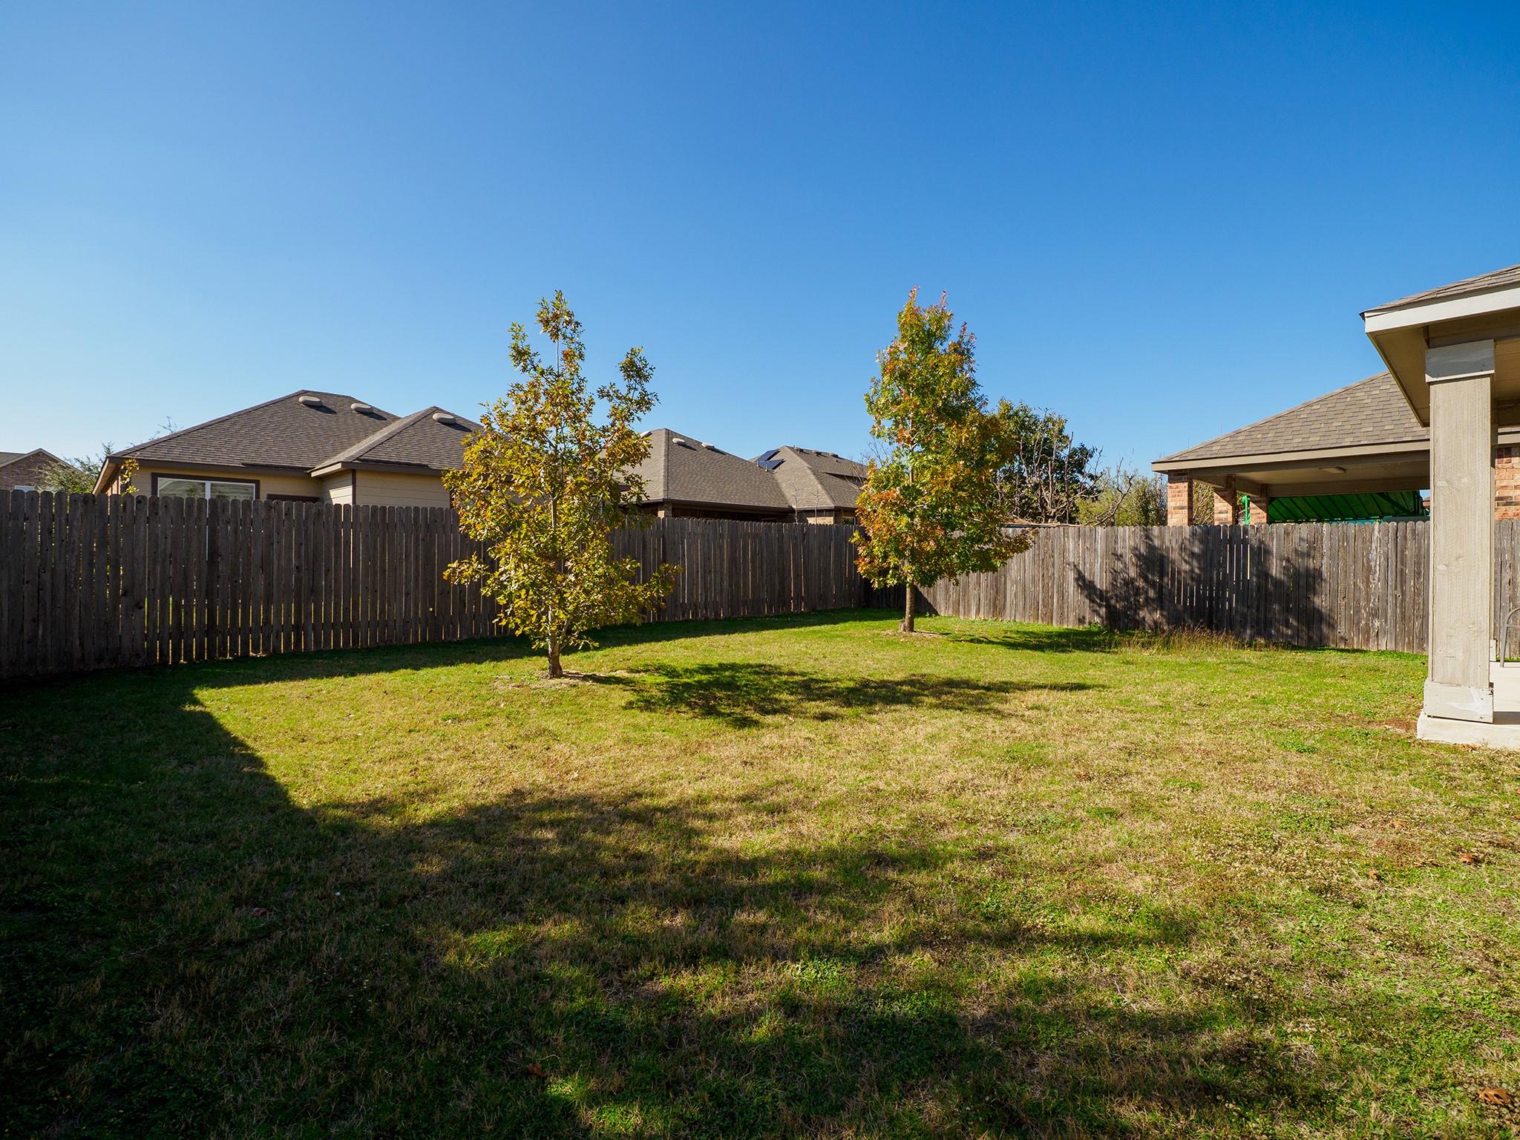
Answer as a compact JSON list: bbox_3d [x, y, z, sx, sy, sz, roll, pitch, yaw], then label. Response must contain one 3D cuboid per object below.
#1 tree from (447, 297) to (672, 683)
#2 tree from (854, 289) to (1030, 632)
[{"bbox_3d":[-1.980,-0.860,6.980,2.350,3.920,2.450,0,0,0],"label":"tree"},{"bbox_3d":[2.950,-1.780,11.450,2.880,5.600,2.750,0,0,0],"label":"tree"}]

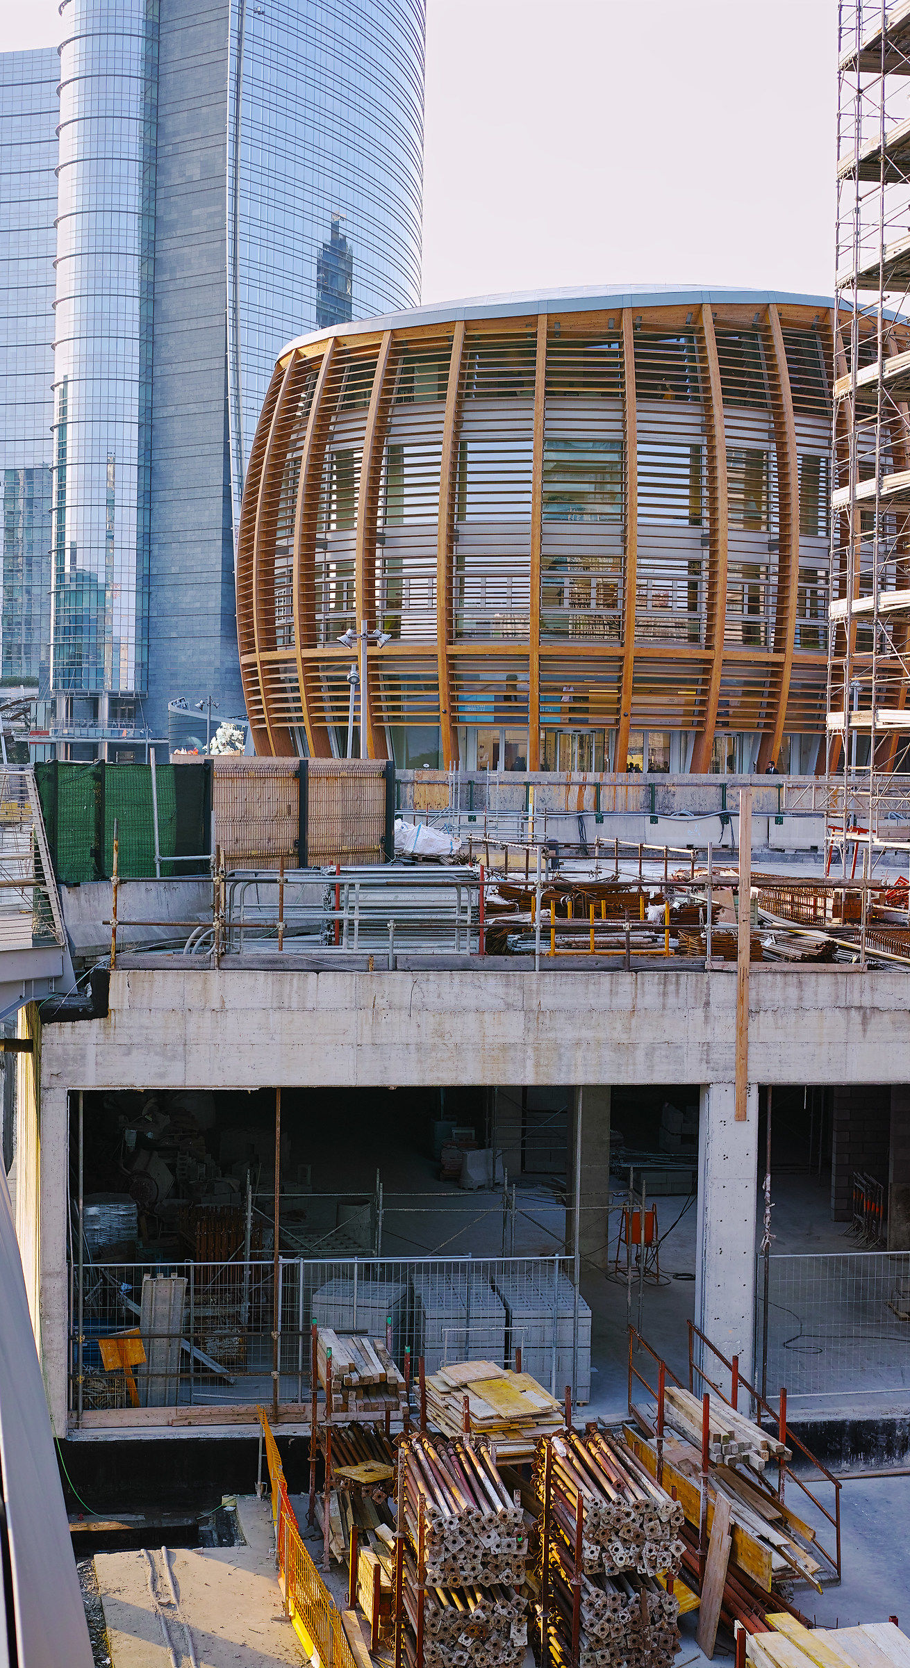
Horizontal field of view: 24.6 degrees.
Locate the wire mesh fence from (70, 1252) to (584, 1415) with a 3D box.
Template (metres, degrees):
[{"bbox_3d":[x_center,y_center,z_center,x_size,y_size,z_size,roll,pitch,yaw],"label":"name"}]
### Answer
[{"bbox_3d":[-1.577,6.292,25.895,6.279,2.000,0.150,1,3,-7],"label":"wire mesh fence"}]

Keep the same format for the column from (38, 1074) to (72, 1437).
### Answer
[{"bbox_3d":[-4.822,5.139,25.108,0.337,4.280,0.500,1,3,-7],"label":"column"}]

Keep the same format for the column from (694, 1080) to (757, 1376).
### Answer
[{"bbox_3d":[3.389,5.220,26.174,0.621,4.280,0.520,1,3,-7],"label":"column"}]

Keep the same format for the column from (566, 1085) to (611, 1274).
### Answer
[{"bbox_3d":[2.150,4.768,33.362,0.592,4.300,0.580,1,3,-7],"label":"column"}]

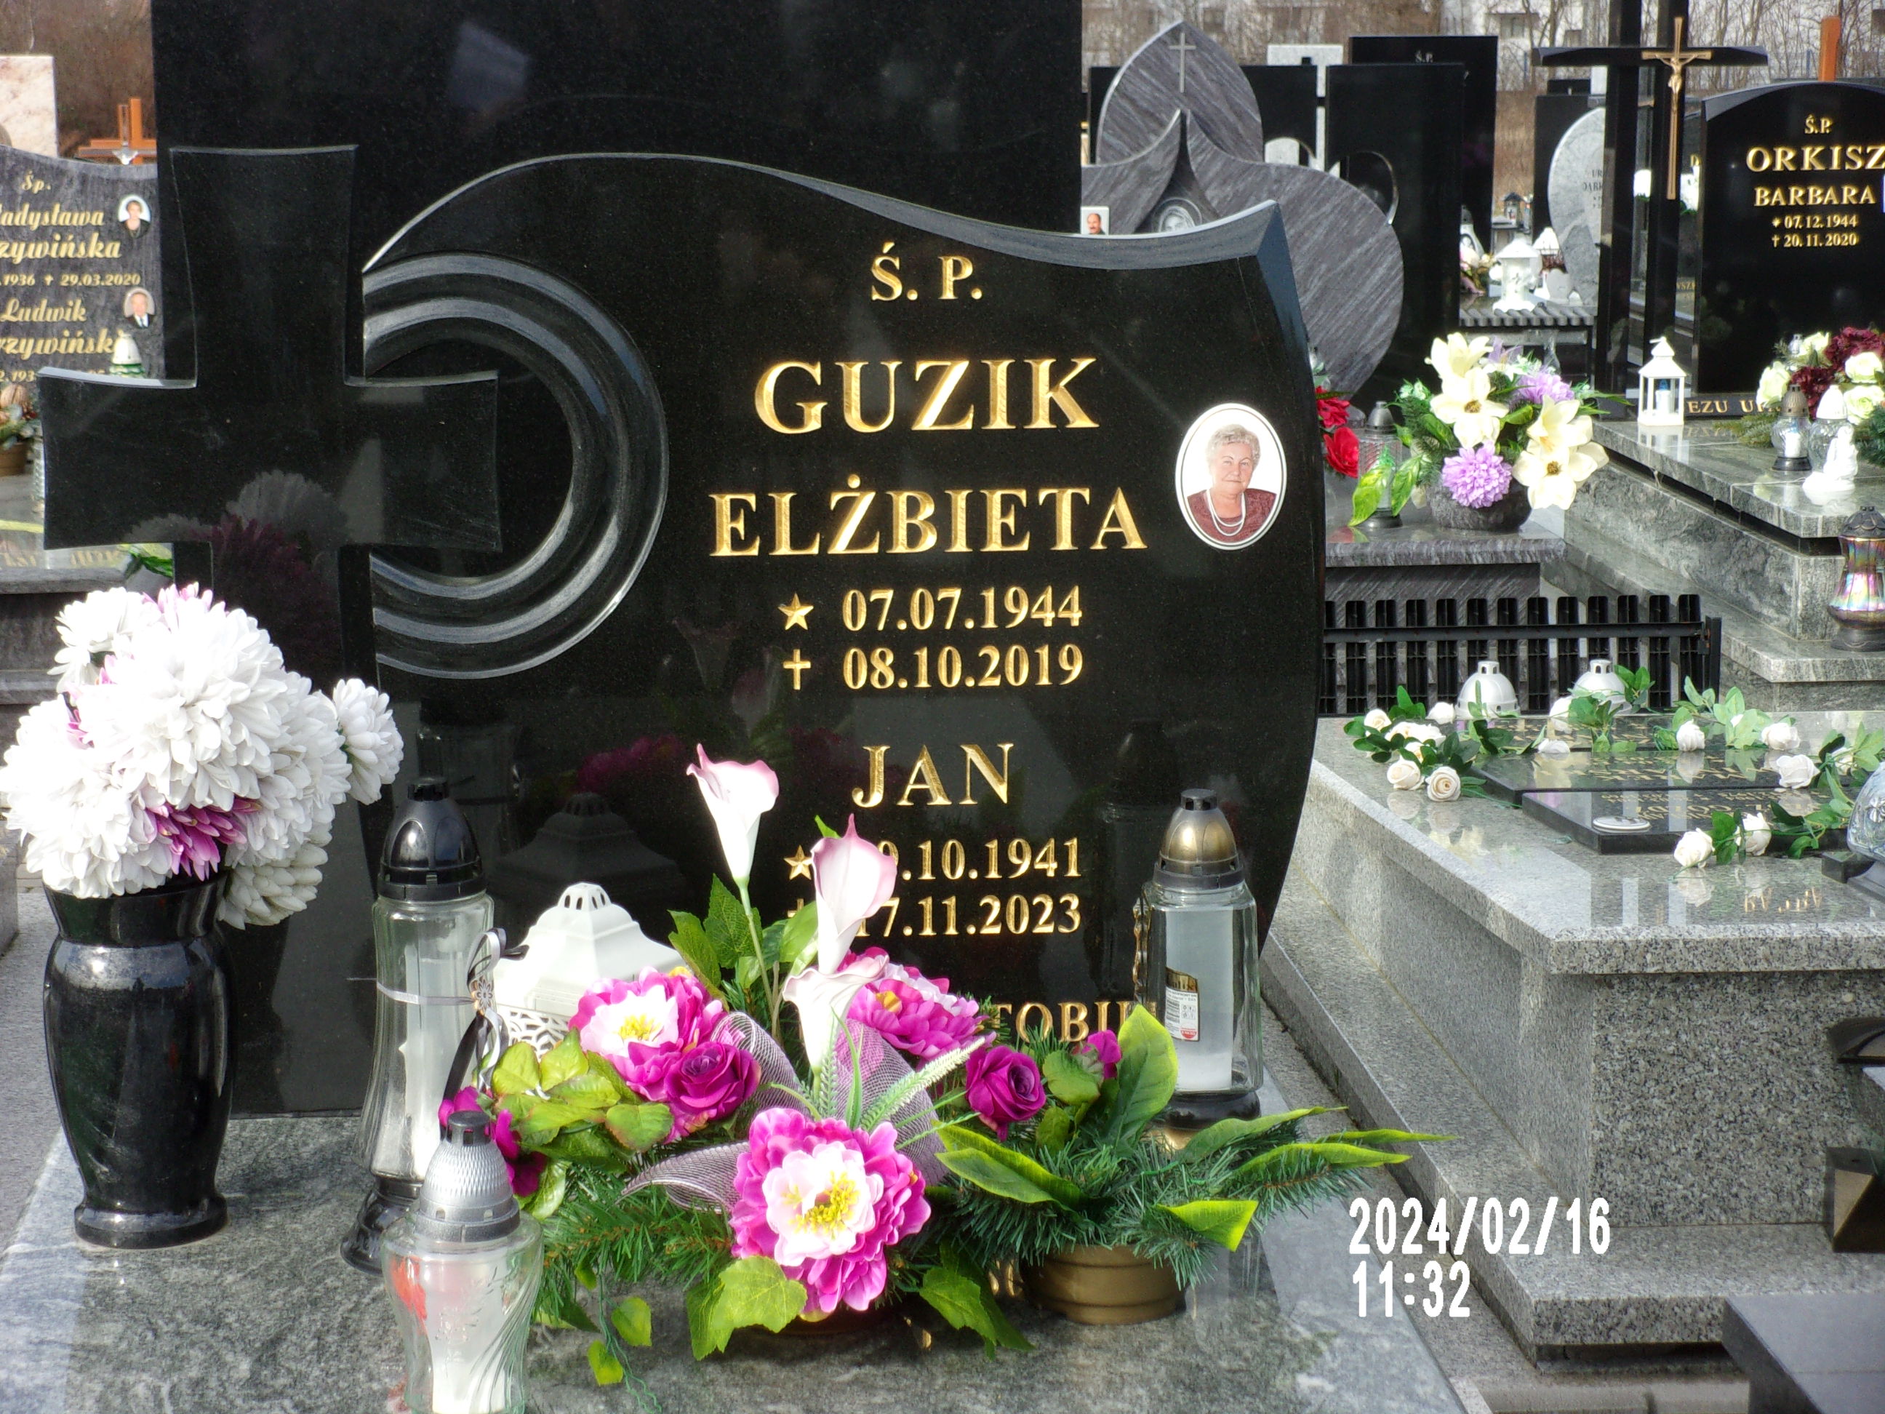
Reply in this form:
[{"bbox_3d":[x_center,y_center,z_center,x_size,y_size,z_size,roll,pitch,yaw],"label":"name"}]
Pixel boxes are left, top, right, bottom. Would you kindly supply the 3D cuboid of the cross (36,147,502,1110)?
[{"bbox_3d":[-0.521,-0.057,3.333,0.353,0.758,0.080,-1,10,-5],"label":"cross"}]

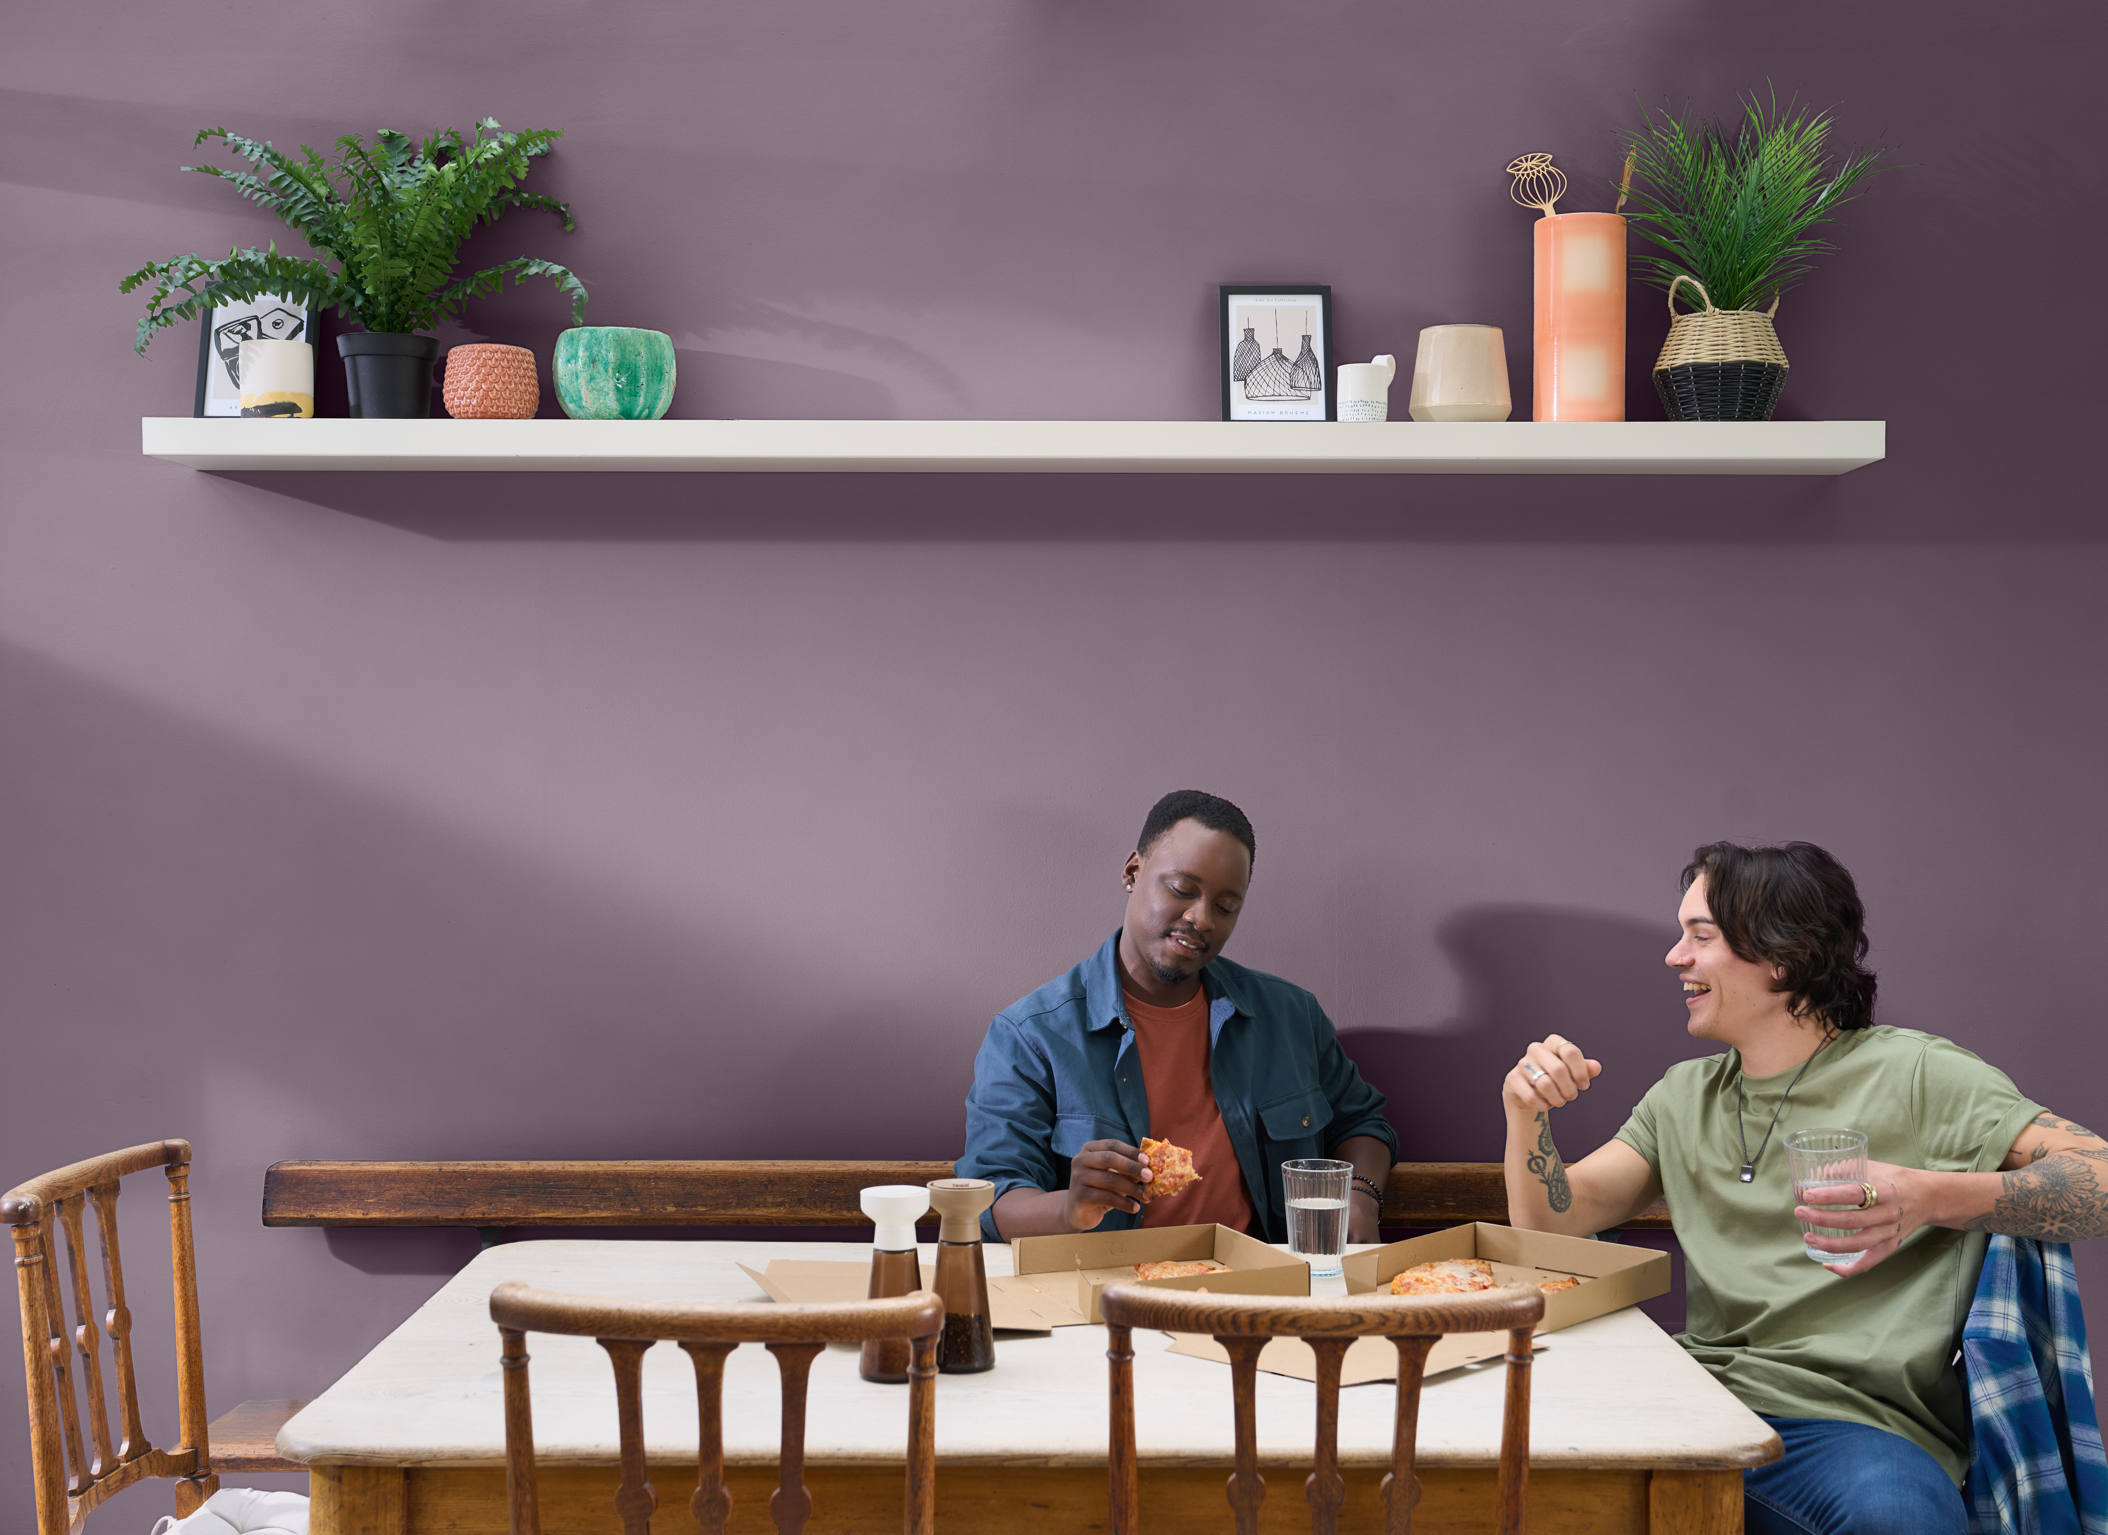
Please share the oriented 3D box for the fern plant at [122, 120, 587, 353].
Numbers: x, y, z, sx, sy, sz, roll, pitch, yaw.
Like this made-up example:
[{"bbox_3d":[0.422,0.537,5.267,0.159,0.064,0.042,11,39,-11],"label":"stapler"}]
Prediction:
[{"bbox_3d":[-0.940,-0.695,3.345,0.630,0.365,0.420,0,0,0],"label":"fern plant"}]

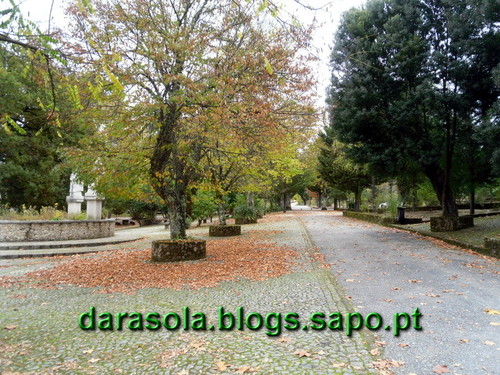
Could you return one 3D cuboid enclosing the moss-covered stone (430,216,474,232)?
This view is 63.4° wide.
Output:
[{"bbox_3d":[9.740,1.736,19.500,1.800,0.620,1.600,-1,-2,26],"label":"moss-covered stone"}]

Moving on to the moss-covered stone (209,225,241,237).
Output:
[{"bbox_3d":[-1.145,1.978,18.600,1.470,0.480,1.450,0,-2,0],"label":"moss-covered stone"}]

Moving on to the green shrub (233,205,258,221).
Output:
[{"bbox_3d":[-0.280,1.669,27.000,1.700,1.050,1.550,0,-2,0],"label":"green shrub"}]

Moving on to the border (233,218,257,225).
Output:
[{"bbox_3d":[-0.250,2.444,28.900,1.580,0.420,1.550,0,-2,5],"label":"border"}]

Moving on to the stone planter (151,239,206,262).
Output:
[{"bbox_3d":[-1.963,1.702,11.100,1.480,0.520,1.450,0,-2,0],"label":"stone planter"}]

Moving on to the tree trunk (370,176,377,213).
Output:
[{"bbox_3d":[14.082,0.796,46.000,0.550,4.000,0.550,0,-2,5],"label":"tree trunk"}]

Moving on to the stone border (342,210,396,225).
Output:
[{"bbox_3d":[10.026,2.568,35.866,1.000,0.480,17.500,0,-2,5],"label":"stone border"}]

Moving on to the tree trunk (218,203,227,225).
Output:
[{"bbox_3d":[-1.265,1.205,18.600,0.370,1.020,0.340,0,-2,0],"label":"tree trunk"}]

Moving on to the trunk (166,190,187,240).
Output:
[{"bbox_3d":[-2.004,0.763,11.100,0.530,1.380,0.480,0,-2,0],"label":"trunk"}]

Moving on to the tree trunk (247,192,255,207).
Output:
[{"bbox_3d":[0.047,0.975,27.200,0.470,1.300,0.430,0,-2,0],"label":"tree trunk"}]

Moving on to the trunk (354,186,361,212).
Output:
[{"bbox_3d":[11.298,1.261,42.500,0.560,2.750,0.560,0,-2,5],"label":"trunk"}]

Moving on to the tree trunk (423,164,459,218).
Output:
[{"bbox_3d":[9.234,0.121,19.500,1.400,2.600,1.000,-1,-2,25],"label":"tree trunk"}]

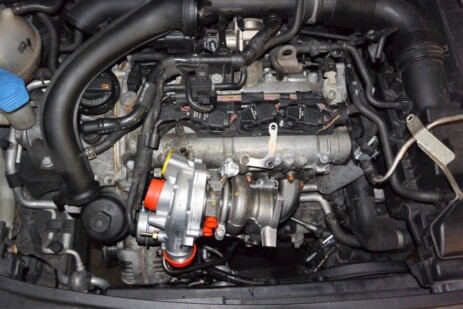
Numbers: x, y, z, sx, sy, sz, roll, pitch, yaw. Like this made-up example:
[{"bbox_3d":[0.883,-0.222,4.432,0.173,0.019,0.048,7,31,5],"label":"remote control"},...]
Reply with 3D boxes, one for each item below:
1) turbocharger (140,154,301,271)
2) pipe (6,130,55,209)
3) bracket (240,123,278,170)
[{"bbox_3d":[-0.019,0.099,0.585,0.265,0.150,0.155,0,60,0],"label":"turbocharger"},{"bbox_3d":[-0.388,0.030,0.681,0.108,0.070,0.145,0,60,0],"label":"pipe"},{"bbox_3d":[0.044,-0.015,0.575,0.064,0.025,0.080,0,60,0],"label":"bracket"}]

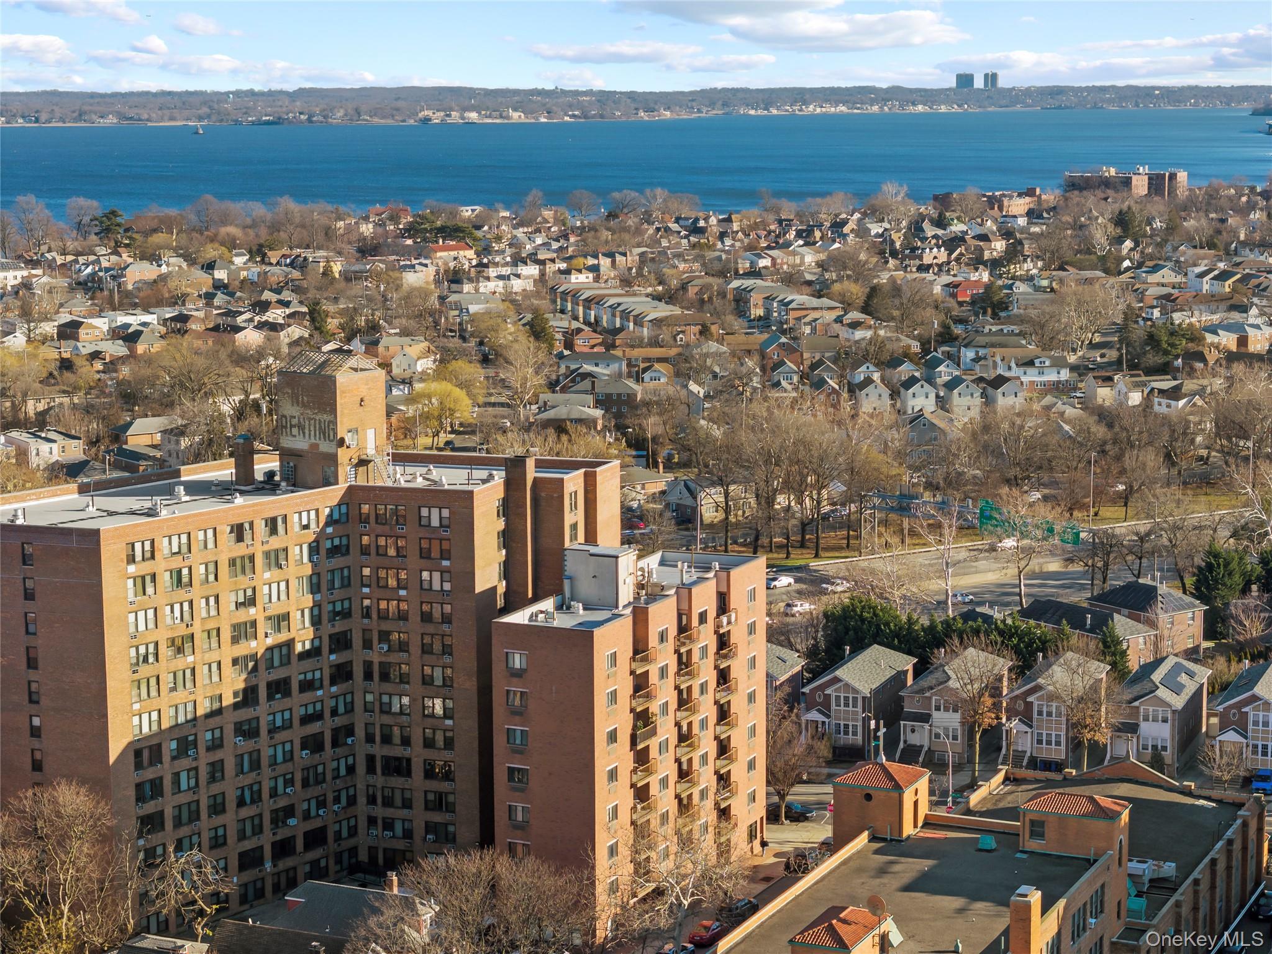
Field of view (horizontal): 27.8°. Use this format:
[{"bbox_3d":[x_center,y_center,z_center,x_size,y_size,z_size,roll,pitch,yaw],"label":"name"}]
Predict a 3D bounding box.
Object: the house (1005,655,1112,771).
[{"bbox_3d":[41.400,22.500,252.300,7.100,7.900,16.400,3,9,22],"label":"house"}]

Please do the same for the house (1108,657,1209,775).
[{"bbox_3d":[51.786,23.091,254.376,6.900,8.700,18.170,3,9,22],"label":"house"}]

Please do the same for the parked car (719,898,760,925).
[{"bbox_3d":[8.203,34.505,204.929,1.870,1.680,4.600,4,10,27],"label":"parked car"}]

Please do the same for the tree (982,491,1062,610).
[{"bbox_3d":[48.902,9.608,325.978,9.564,15.731,9.564,0,9,0],"label":"tree"}]

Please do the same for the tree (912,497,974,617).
[{"bbox_3d":[38.492,10.308,322.067,7.709,15.671,7.709,0,9,0],"label":"tree"}]

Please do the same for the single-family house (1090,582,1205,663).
[{"bbox_3d":[58.060,16.170,292.545,8.000,8.300,11.500,-6,10,-35],"label":"single-family house"}]

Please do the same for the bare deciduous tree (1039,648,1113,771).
[{"bbox_3d":[41.314,22.809,240.461,6.776,13.607,6.776,0,9,0],"label":"bare deciduous tree"}]

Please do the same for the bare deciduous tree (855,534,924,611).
[{"bbox_3d":[30.988,12.236,309.826,8.800,11.300,8.800,0,9,0],"label":"bare deciduous tree"}]

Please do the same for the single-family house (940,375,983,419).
[{"bbox_3d":[67.109,-16.447,528.040,5.900,7.700,12.100,-1,9,-3],"label":"single-family house"}]

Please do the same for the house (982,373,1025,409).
[{"bbox_3d":[75.891,-16.549,529.360,5.600,7.800,11.800,-1,9,-3],"label":"house"}]

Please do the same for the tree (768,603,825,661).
[{"bbox_3d":[18.191,18.376,290.691,6.848,8.486,6.848,0,9,0],"label":"tree"}]

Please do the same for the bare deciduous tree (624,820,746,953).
[{"bbox_3d":[3.370,31.401,181.399,8.889,15.000,8.889,0,9,0],"label":"bare deciduous tree"}]

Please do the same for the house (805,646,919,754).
[{"bbox_3d":[22.830,22.292,260.885,6.900,8.700,17.792,3,9,22],"label":"house"}]

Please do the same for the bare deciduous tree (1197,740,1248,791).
[{"bbox_3d":[54.606,27.074,239.426,4.808,5.311,4.808,0,9,0],"label":"bare deciduous tree"}]

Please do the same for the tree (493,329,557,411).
[{"bbox_3d":[-22.455,-20.244,513.851,12.600,18.600,12.600,0,9,0],"label":"tree"}]

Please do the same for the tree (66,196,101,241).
[{"bbox_3d":[-249.039,-115.058,1158.492,16.000,21.500,16.000,0,9,0],"label":"tree"}]

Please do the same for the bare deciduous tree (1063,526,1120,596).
[{"bbox_3d":[58.376,10.762,325.486,7.200,9.200,7.200,0,9,0],"label":"bare deciduous tree"}]

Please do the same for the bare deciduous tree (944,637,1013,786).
[{"bbox_3d":[32.192,22.270,242.370,6.455,14.218,6.455,0,9,0],"label":"bare deciduous tree"}]

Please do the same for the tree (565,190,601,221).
[{"bbox_3d":[-27.023,-137.898,1315.744,17.500,17.000,17.500,0,9,0],"label":"tree"}]

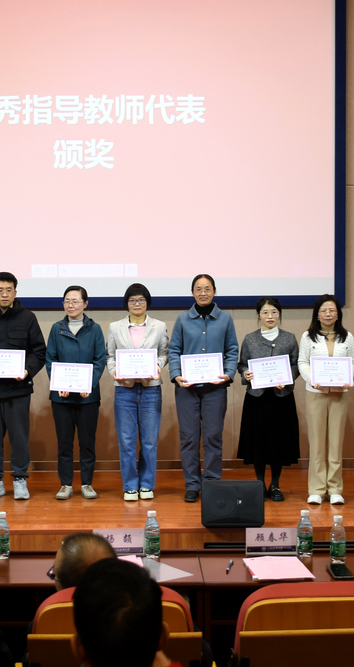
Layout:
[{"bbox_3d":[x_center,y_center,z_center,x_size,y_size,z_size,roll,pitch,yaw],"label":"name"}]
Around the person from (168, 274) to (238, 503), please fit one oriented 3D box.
[{"bbox_3d":[0.188,0.391,6.950,0.510,1.652,0.370,0,0,0],"label":"person"}]

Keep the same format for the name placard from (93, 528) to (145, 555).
[{"bbox_3d":[-0.223,0.809,3.660,0.203,0.102,0.050,0,1,0],"label":"name placard"}]

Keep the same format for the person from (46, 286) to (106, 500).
[{"bbox_3d":[-0.750,0.442,6.980,0.450,1.563,0.360,0,1,-2],"label":"person"}]

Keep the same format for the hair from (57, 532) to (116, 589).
[{"bbox_3d":[-0.275,0.700,2.900,0.190,0.180,0.165,0,1,44],"label":"hair"}]

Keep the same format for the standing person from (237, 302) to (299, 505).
[{"bbox_3d":[0.675,0.473,6.970,0.470,1.487,0.370,0,0,3],"label":"standing person"}]

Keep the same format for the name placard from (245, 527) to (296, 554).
[{"bbox_3d":[0.364,0.800,3.640,0.200,0.102,0.060,0,0,1],"label":"name placard"}]

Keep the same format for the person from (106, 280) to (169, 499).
[{"bbox_3d":[-0.291,0.430,6.950,0.470,1.589,0.360,0,1,0],"label":"person"}]

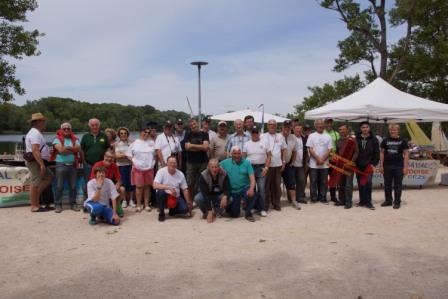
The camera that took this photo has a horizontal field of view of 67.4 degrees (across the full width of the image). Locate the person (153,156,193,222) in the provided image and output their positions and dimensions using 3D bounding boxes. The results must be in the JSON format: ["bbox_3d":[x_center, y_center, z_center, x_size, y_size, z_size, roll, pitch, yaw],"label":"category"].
[{"bbox_3d":[-0.948,0.683,6.195,0.700,1.093,0.750,0,3,3],"label":"person"}]

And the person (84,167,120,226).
[{"bbox_3d":[-2.147,0.778,5.950,0.620,0.930,0.720,0,3,-9],"label":"person"}]

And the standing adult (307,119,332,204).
[{"bbox_3d":[2.009,0.241,7.035,0.560,1.760,0.360,1,4,9],"label":"standing adult"}]

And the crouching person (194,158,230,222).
[{"bbox_3d":[-0.210,0.702,6.146,0.640,1.060,0.780,0,3,-3],"label":"crouching person"}]

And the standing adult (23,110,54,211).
[{"bbox_3d":[-3.466,0.253,6.330,0.540,1.830,0.500,0,4,-3],"label":"standing adult"}]

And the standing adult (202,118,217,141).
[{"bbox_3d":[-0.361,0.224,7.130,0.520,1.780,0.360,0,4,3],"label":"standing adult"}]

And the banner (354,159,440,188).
[{"bbox_3d":[4.465,0.626,8.700,2.280,0.680,0.060,0,4,0],"label":"banner"}]

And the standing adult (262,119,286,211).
[{"bbox_3d":[0.960,0.295,6.450,0.540,1.730,0.380,0,4,0],"label":"standing adult"}]

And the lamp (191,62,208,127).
[{"bbox_3d":[-0.963,-1.287,13.250,0.710,4.272,0.710,0,3,0],"label":"lamp"}]

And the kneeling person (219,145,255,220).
[{"bbox_3d":[0.267,0.590,6.190,0.640,1.280,0.750,0,3,0],"label":"kneeling person"}]

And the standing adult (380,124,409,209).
[{"bbox_3d":[3.348,0.321,6.581,0.560,1.660,0.360,1,4,11],"label":"standing adult"}]

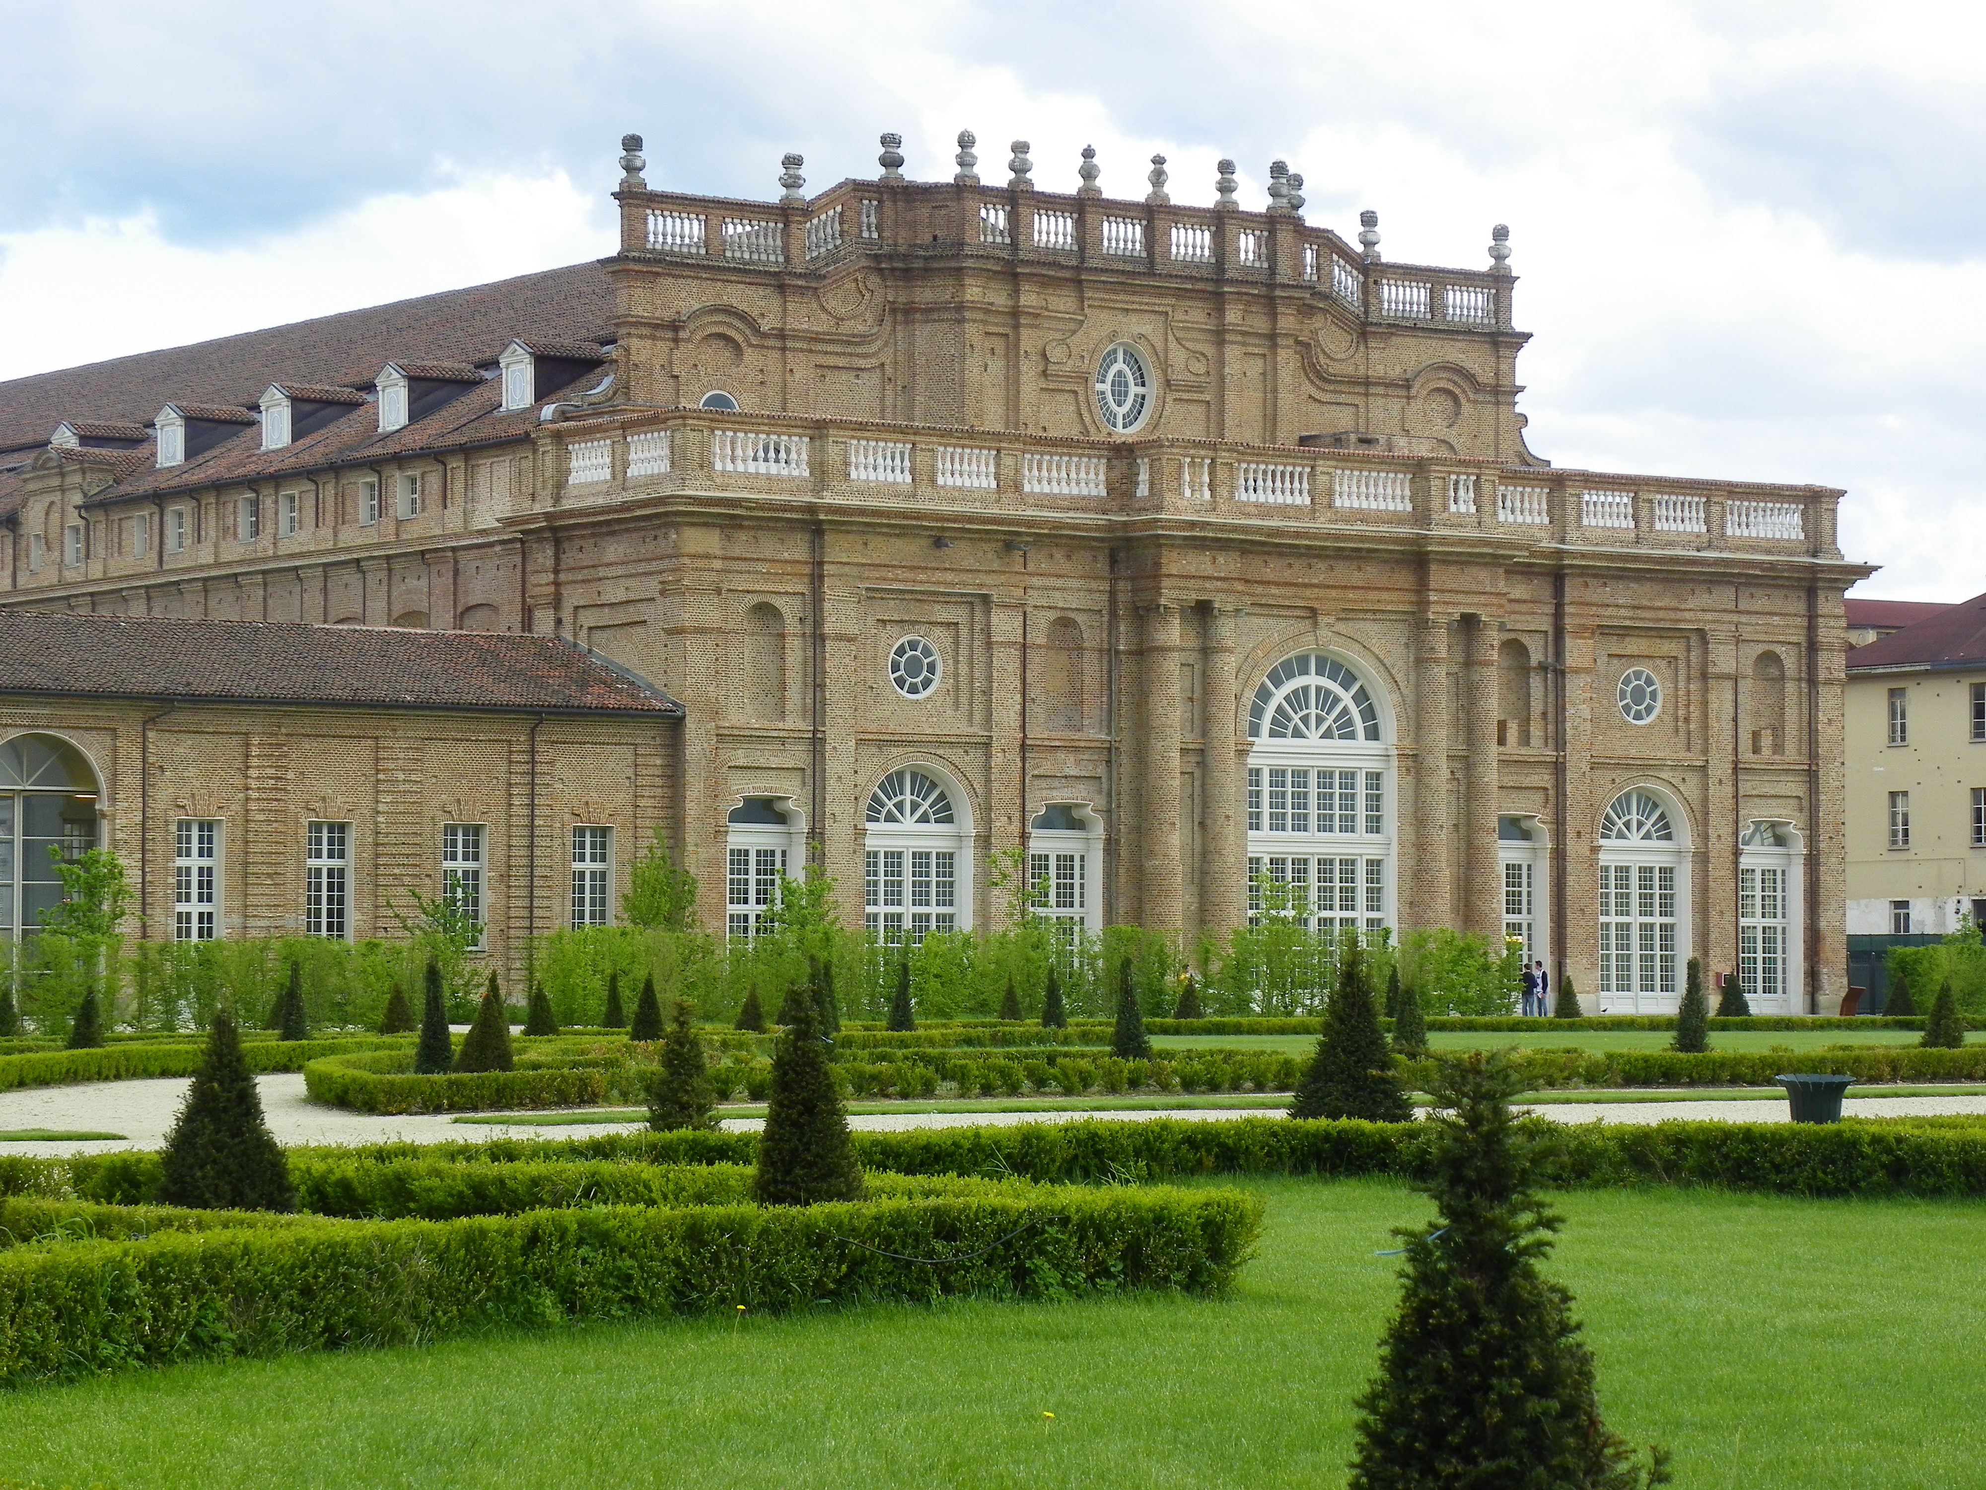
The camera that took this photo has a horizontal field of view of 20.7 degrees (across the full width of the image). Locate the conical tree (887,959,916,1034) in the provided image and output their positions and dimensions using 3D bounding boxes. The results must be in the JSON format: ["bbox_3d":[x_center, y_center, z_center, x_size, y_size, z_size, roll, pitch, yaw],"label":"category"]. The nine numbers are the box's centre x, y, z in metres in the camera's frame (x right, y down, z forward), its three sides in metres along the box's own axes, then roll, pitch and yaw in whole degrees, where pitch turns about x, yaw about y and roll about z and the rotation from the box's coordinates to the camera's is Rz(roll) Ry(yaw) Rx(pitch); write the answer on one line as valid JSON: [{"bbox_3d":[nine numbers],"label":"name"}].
[{"bbox_3d":[-1.684,4.716,99.967,0.520,1.662,0.520,0,-2,0],"label":"conical tree"}]

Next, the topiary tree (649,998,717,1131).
[{"bbox_3d":[-2.474,2.679,43.474,0.540,1.309,0.540,0,-2,0],"label":"topiary tree"}]

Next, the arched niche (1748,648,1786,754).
[{"bbox_3d":[25.223,-1.335,178.209,1.482,3.449,0.500,2,-3,-34],"label":"arched niche"}]

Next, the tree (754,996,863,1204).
[{"bbox_3d":[-1.054,2.143,30.972,0.630,1.428,0.630,0,-2,0],"label":"tree"}]

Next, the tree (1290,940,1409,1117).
[{"bbox_3d":[2.764,2.316,42.035,0.992,1.698,0.992,0,-2,0],"label":"tree"}]

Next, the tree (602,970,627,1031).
[{"bbox_3d":[-7.167,4.975,103.030,0.469,1.415,0.469,0,-2,0],"label":"tree"}]

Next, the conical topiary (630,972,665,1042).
[{"bbox_3d":[-5.450,4.290,85.972,0.620,1.410,0.620,0,-2,-4],"label":"conical topiary"}]

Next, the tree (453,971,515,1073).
[{"bbox_3d":[-5.690,3.282,60.972,0.740,1.410,0.740,0,-2,-5],"label":"tree"}]

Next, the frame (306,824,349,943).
[{"bbox_3d":[-17.808,3.719,145.930,1.379,3.362,0.250,2,-3,-35],"label":"frame"}]

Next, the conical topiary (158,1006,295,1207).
[{"bbox_3d":[-3.982,2.020,28.274,0.760,1.310,0.760,1,-2,-8],"label":"conical topiary"}]

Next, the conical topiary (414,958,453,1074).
[{"bbox_3d":[-5.907,3.011,57.532,0.442,1.550,0.442,0,-2,0],"label":"conical topiary"}]

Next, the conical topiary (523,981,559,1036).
[{"bbox_3d":[-7.384,4.469,89.026,0.638,1.257,0.638,0,-2,0],"label":"conical topiary"}]

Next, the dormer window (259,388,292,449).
[{"bbox_3d":[-19.853,-9.143,152.378,0.600,1.837,1.911,2,-3,-35],"label":"dormer window"}]

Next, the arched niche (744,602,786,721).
[{"bbox_3d":[-5.579,-1.989,130.681,1.211,2.882,0.450,2,-3,-35],"label":"arched niche"}]

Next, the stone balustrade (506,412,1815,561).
[{"bbox_3d":[6.621,-6.417,142.145,37.802,2.127,7.742,2,-3,-35],"label":"stone balustrade"}]

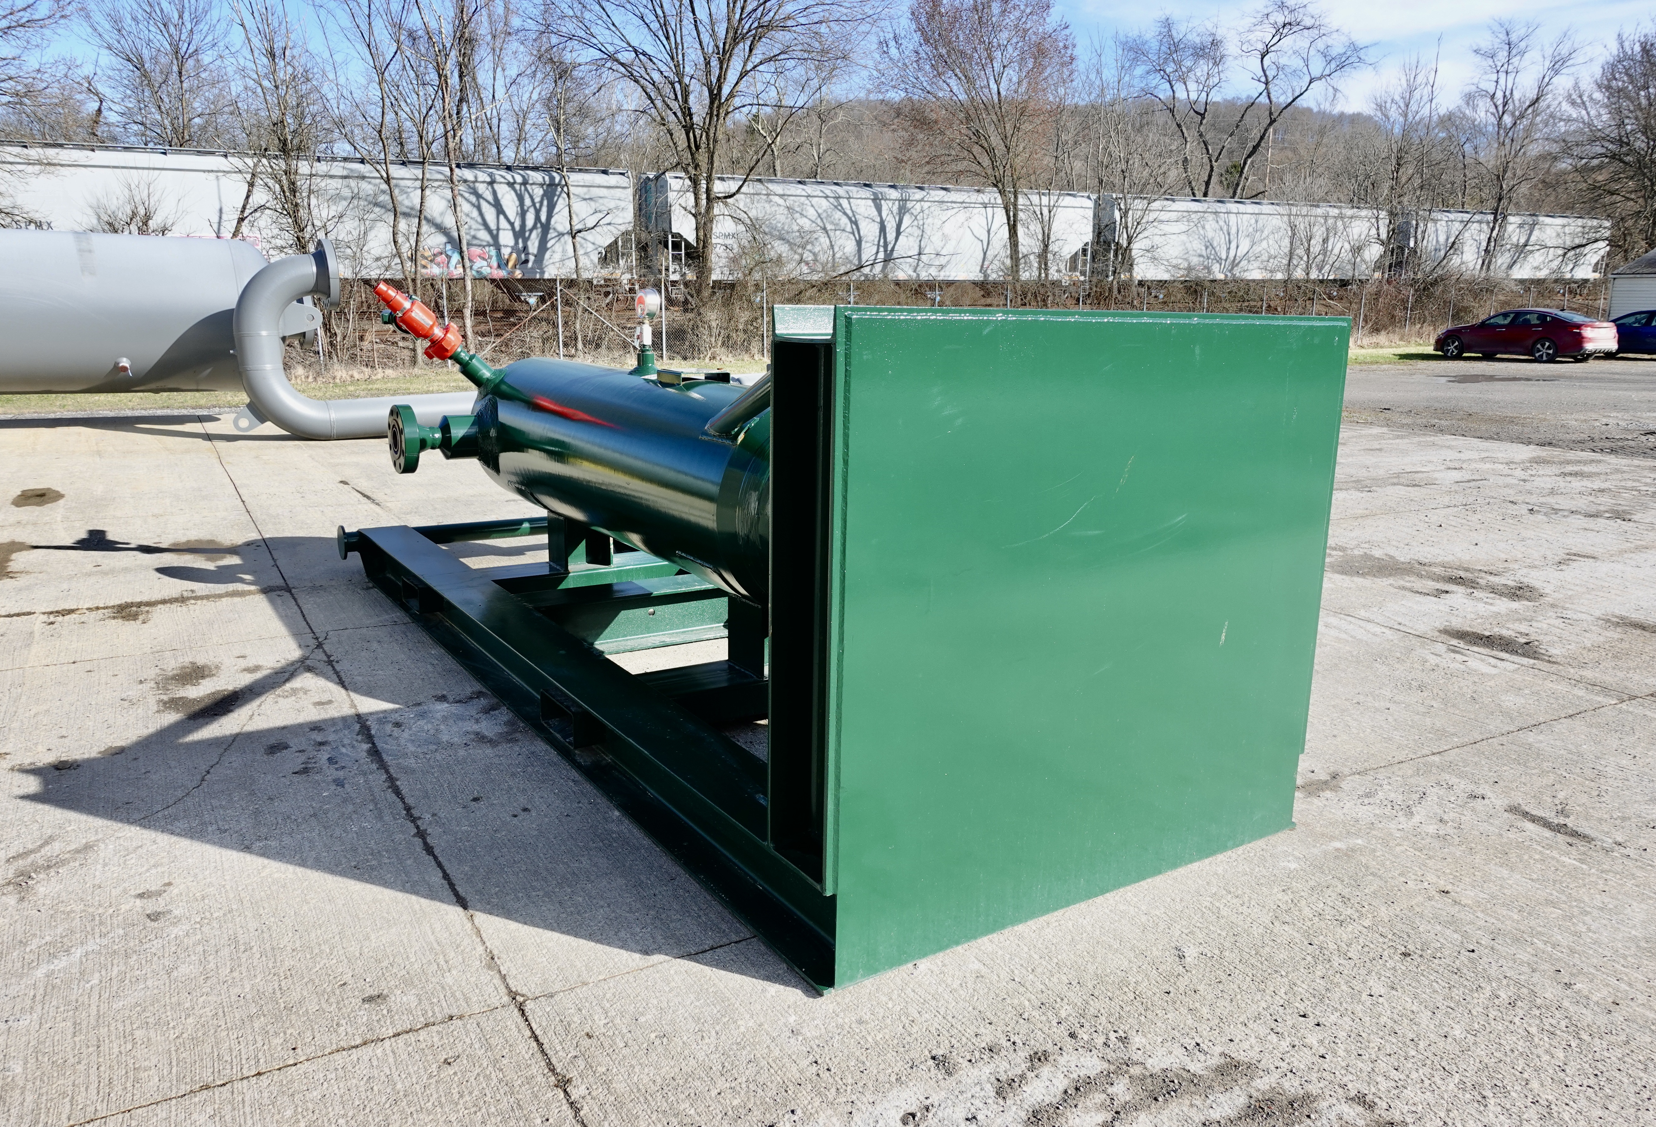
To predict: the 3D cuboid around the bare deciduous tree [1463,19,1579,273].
[{"bbox_3d":[32.137,-18.324,53.113,5.200,13.550,5.200,8,14,29],"label":"bare deciduous tree"}]

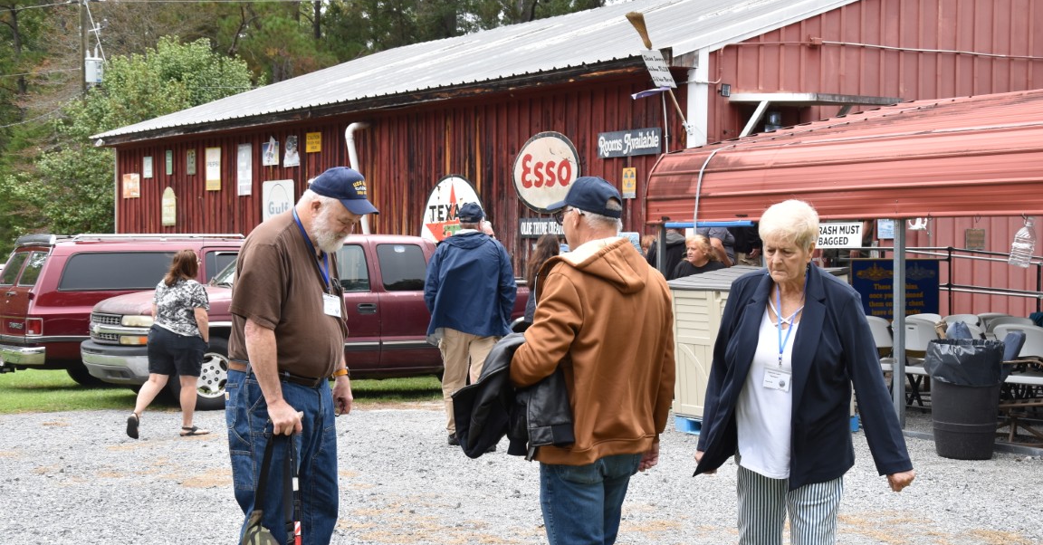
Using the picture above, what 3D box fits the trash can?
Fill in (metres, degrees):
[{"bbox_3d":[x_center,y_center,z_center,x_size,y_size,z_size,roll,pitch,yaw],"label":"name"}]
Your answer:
[{"bbox_3d":[3.389,0.960,12.600,0.580,0.880,0.580,0,1,0],"label":"trash can"}]

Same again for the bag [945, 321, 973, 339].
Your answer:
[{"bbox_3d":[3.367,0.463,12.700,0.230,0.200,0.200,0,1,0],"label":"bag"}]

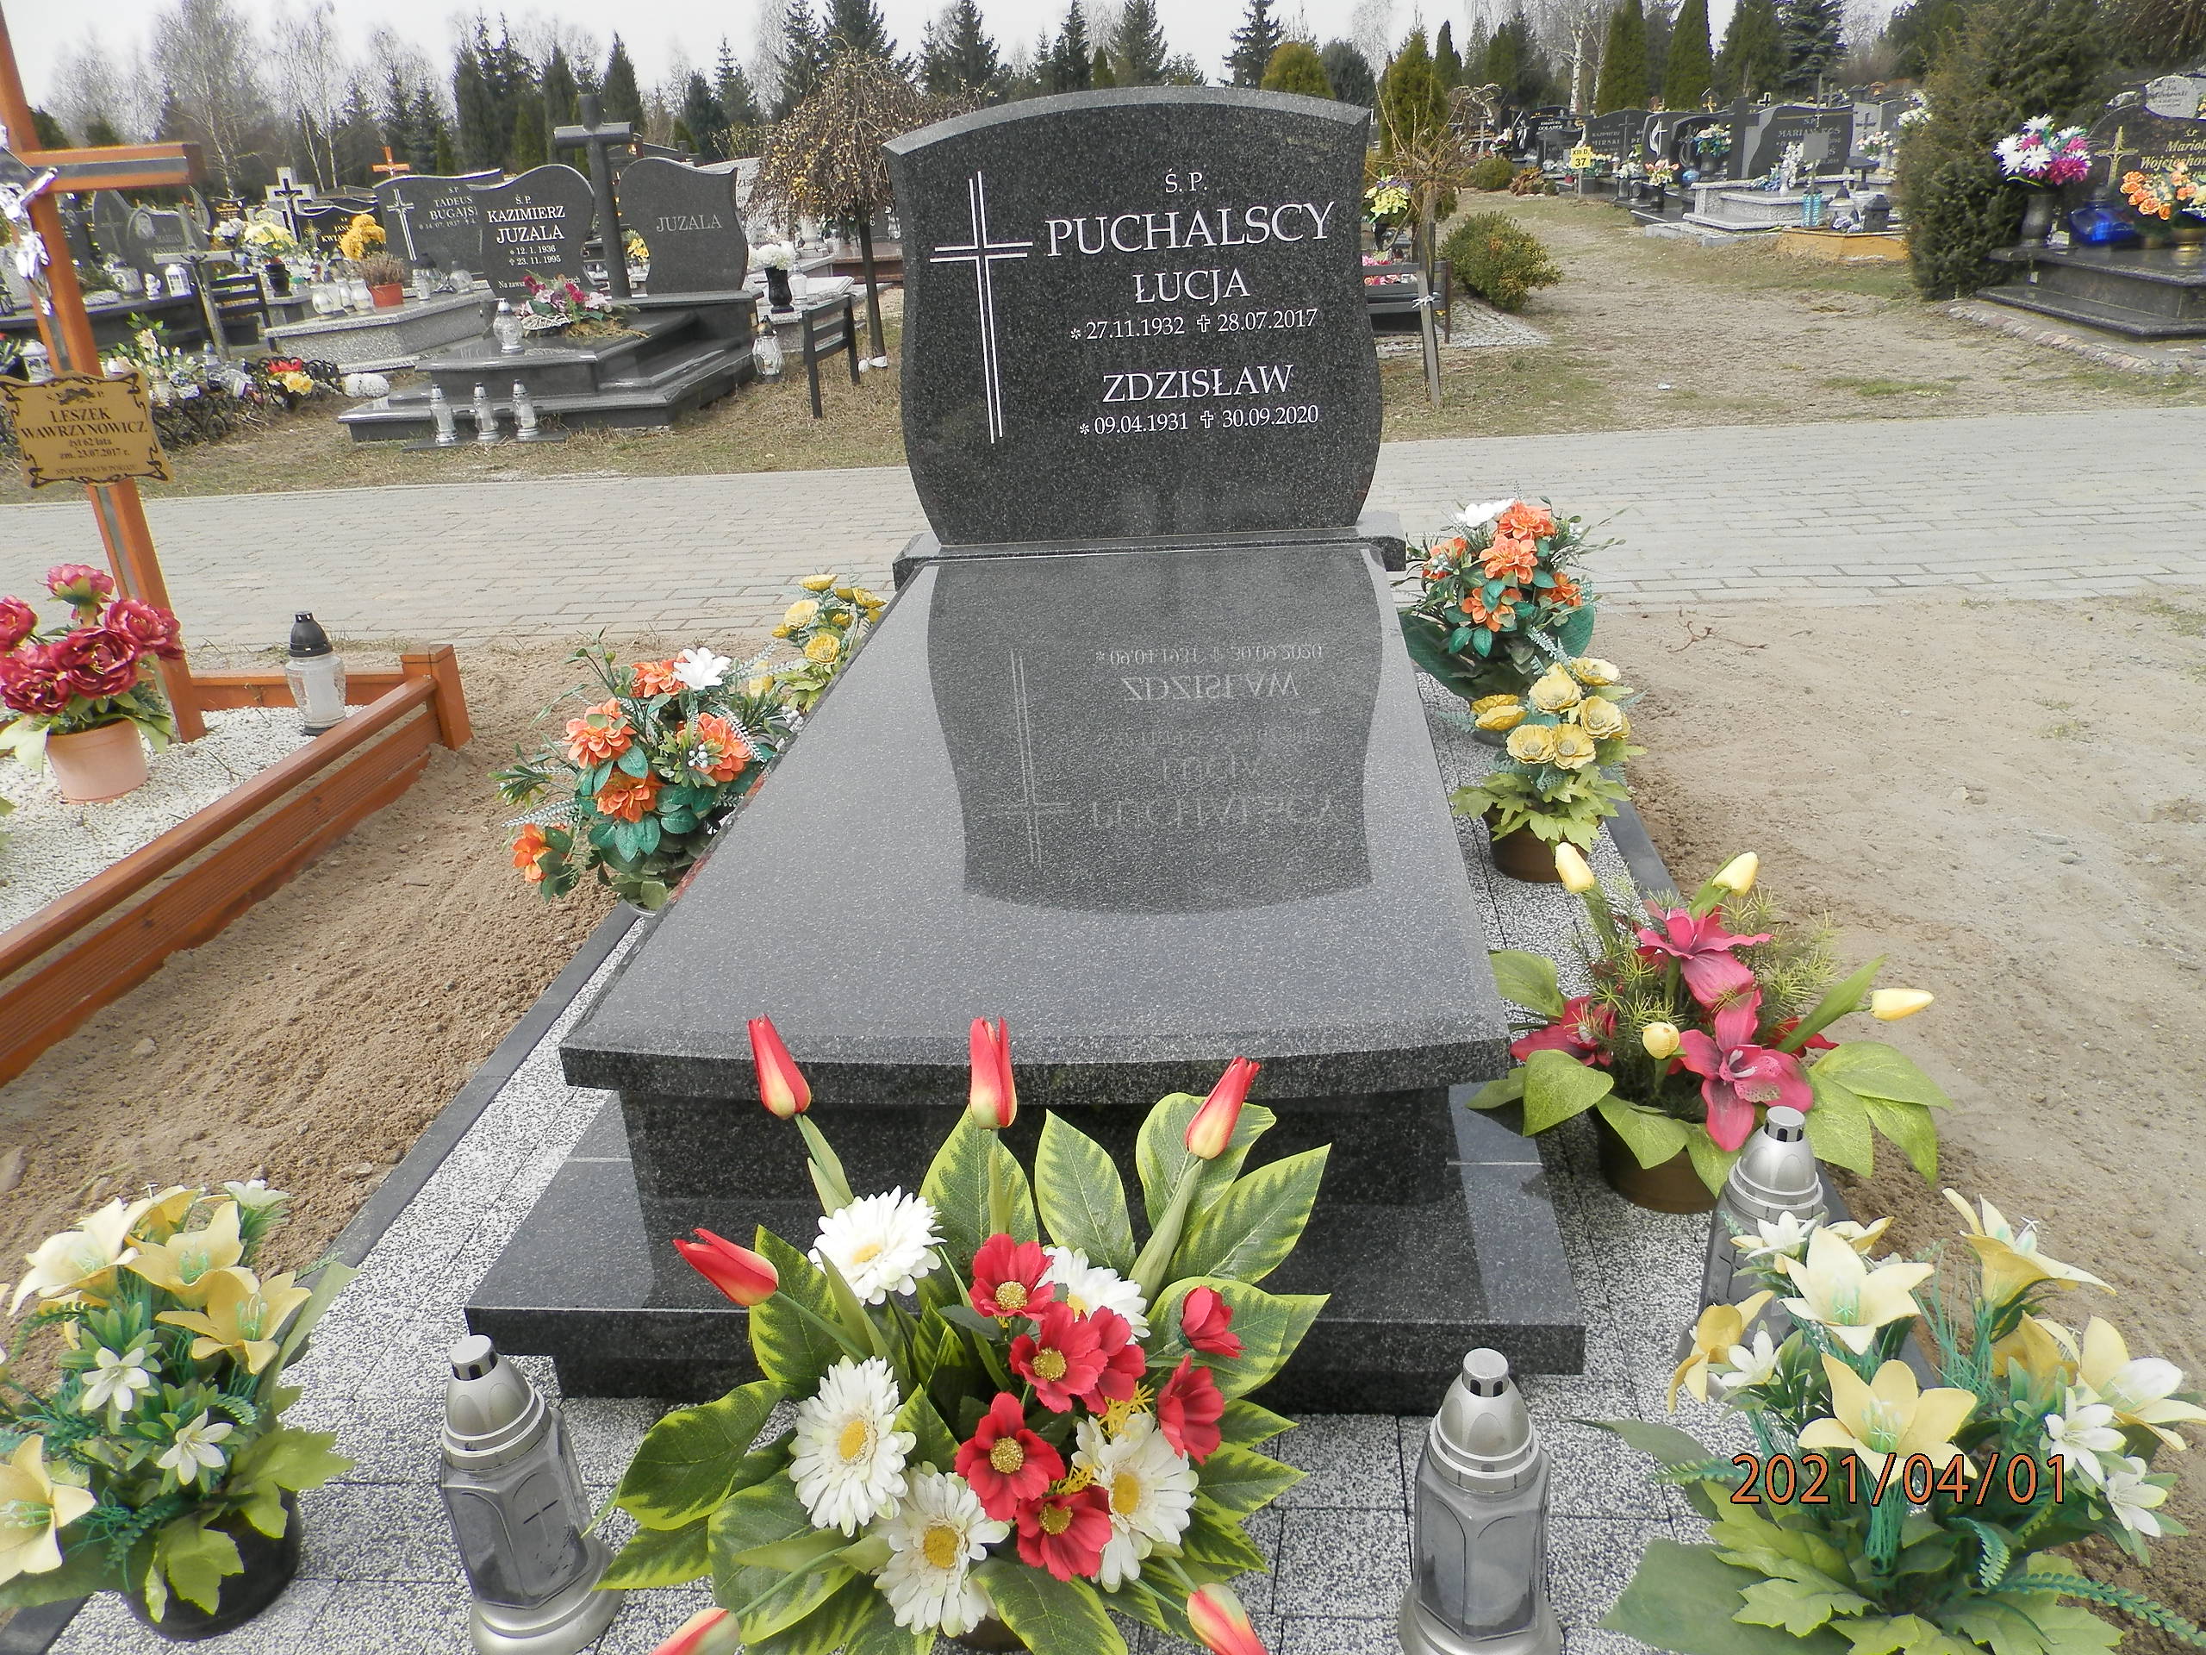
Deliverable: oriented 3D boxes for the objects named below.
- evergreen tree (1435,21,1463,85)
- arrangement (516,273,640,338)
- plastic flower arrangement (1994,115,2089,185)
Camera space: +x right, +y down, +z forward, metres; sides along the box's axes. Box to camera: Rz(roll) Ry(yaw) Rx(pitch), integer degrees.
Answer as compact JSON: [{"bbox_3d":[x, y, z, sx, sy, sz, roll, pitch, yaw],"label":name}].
[{"bbox_3d":[8.893,-18.829,41.022,0.888,3.436,0.888,-1,23,7],"label":"evergreen tree"},{"bbox_3d":[-2.807,-2.779,8.521,0.620,0.310,0.420,-1,23,7],"label":"arrangement"},{"bbox_3d":[4.647,-3.326,7.874,0.460,0.360,0.400,-1,23,6],"label":"plastic flower arrangement"}]

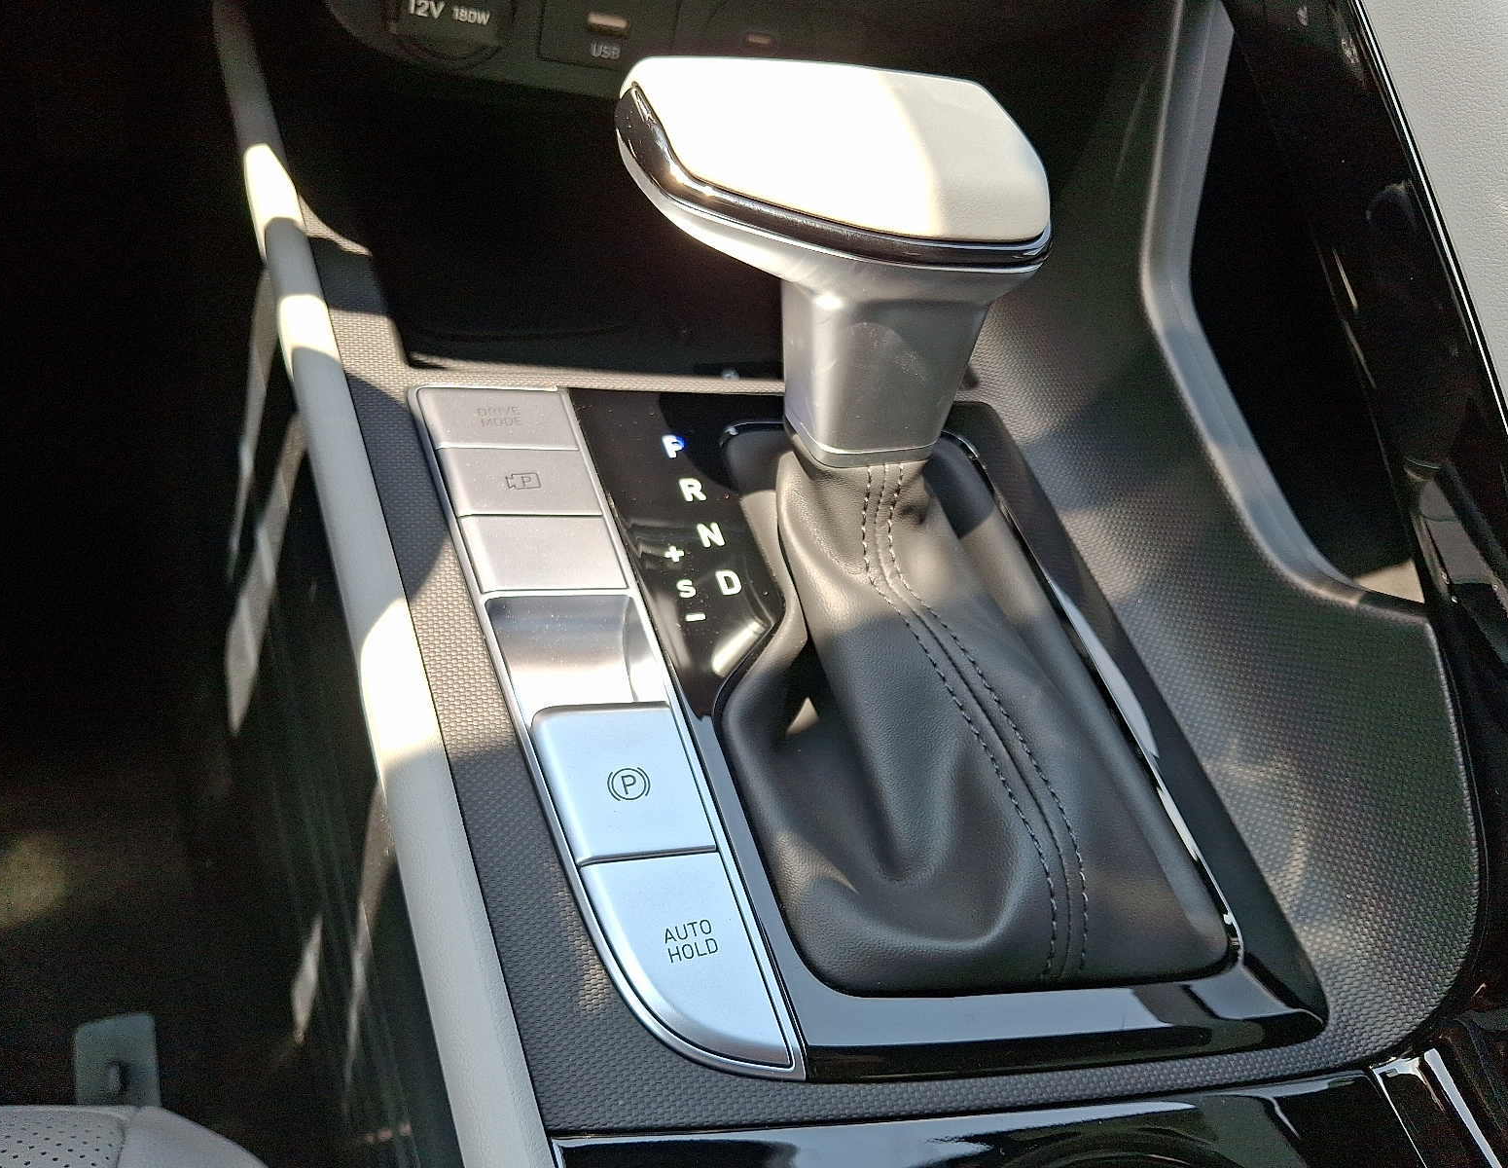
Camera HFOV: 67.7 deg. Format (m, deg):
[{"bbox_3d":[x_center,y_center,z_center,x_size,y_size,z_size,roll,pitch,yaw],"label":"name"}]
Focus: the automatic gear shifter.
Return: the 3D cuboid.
[{"bbox_3d":[0.040,-0.024,0.243,0.099,0.086,0.197,-7,57,-24],"label":"automatic gear shifter"}]

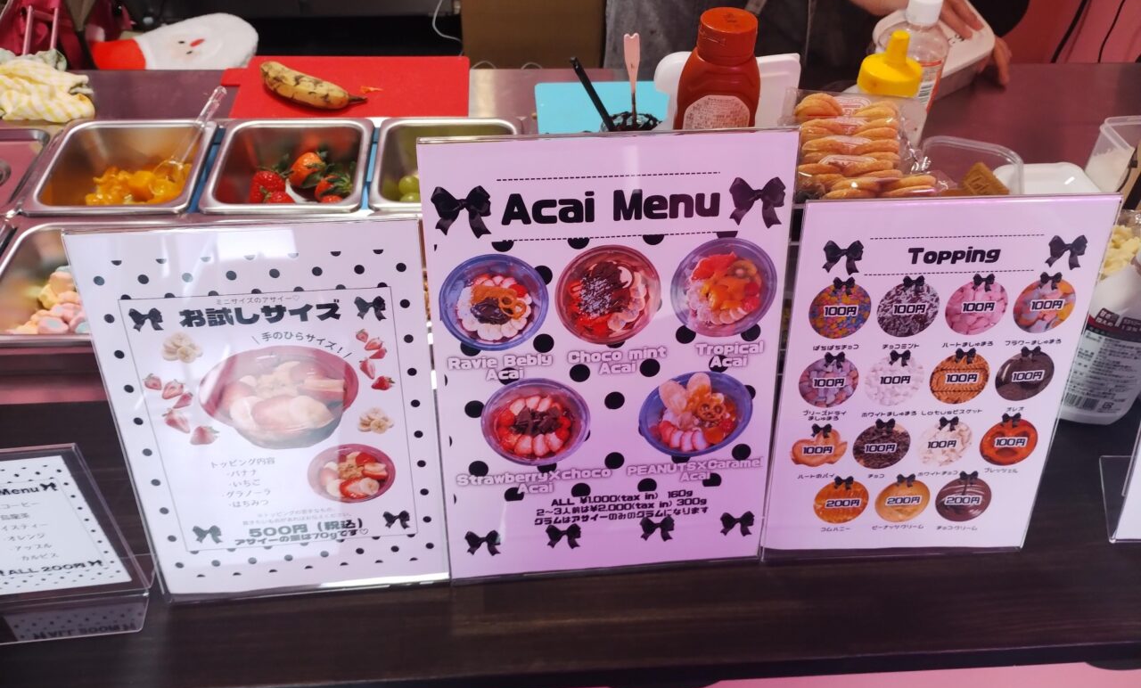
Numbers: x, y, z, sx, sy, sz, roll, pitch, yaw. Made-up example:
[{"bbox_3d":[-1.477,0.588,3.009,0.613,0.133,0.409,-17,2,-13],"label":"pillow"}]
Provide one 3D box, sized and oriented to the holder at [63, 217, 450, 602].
[{"bbox_3d":[-0.171,0.050,0.546,0.184,0.250,0.072,-3,44,-5],"label":"holder"}]

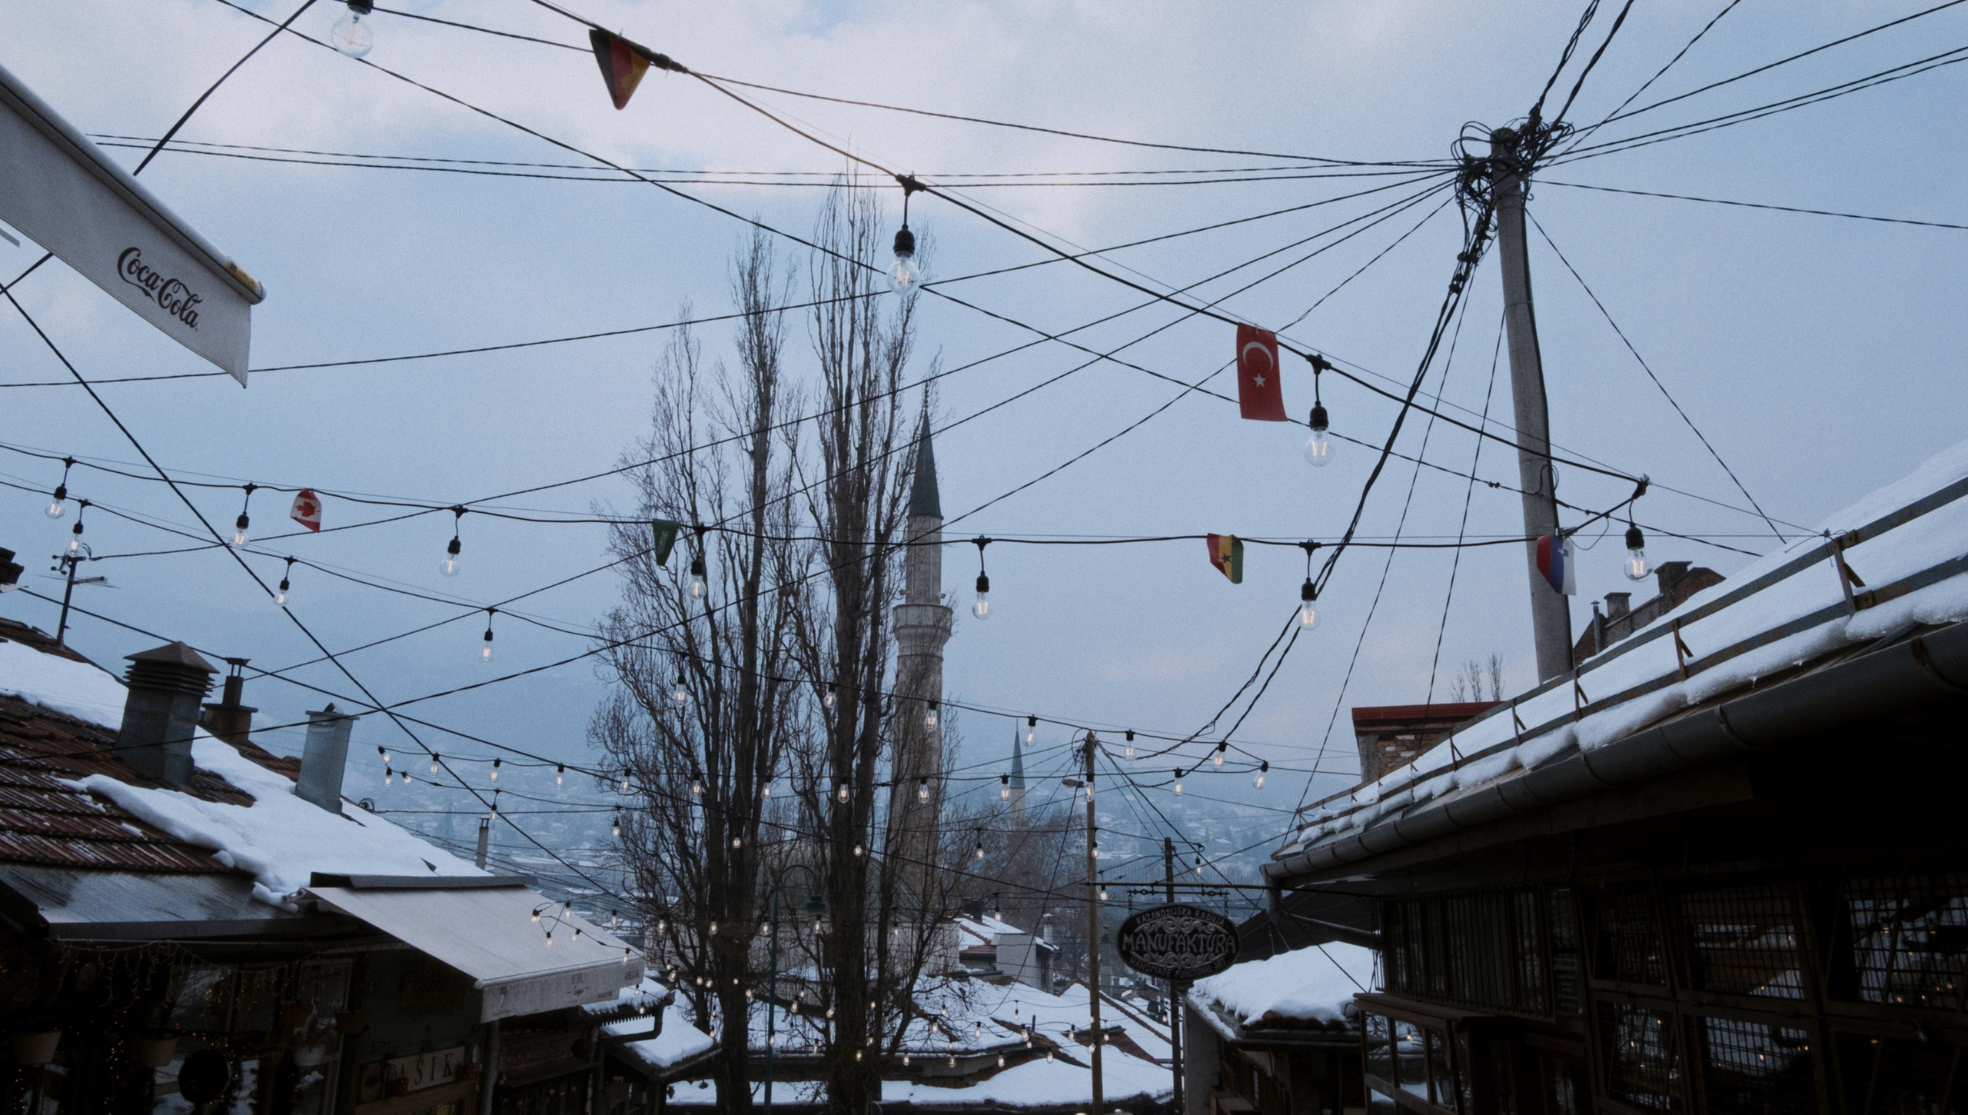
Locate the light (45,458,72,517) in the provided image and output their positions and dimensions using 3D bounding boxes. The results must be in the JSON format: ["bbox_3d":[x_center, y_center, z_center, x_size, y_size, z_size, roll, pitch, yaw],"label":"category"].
[{"bbox_3d":[-3.676,-0.274,5.219,0.066,0.250,0.062,-4,-15,17],"label":"light"}]

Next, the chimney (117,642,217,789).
[{"bbox_3d":[-6.454,1.256,10.400,0.440,1.110,0.440,-1,-16,2],"label":"chimney"}]

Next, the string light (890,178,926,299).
[{"bbox_3d":[-0.144,-0.602,2.457,0.066,0.252,0.062,1,-14,0],"label":"string light"}]

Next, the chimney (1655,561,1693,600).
[{"bbox_3d":[11.563,0.400,22.000,0.470,0.660,0.470,-1,-14,5],"label":"chimney"}]

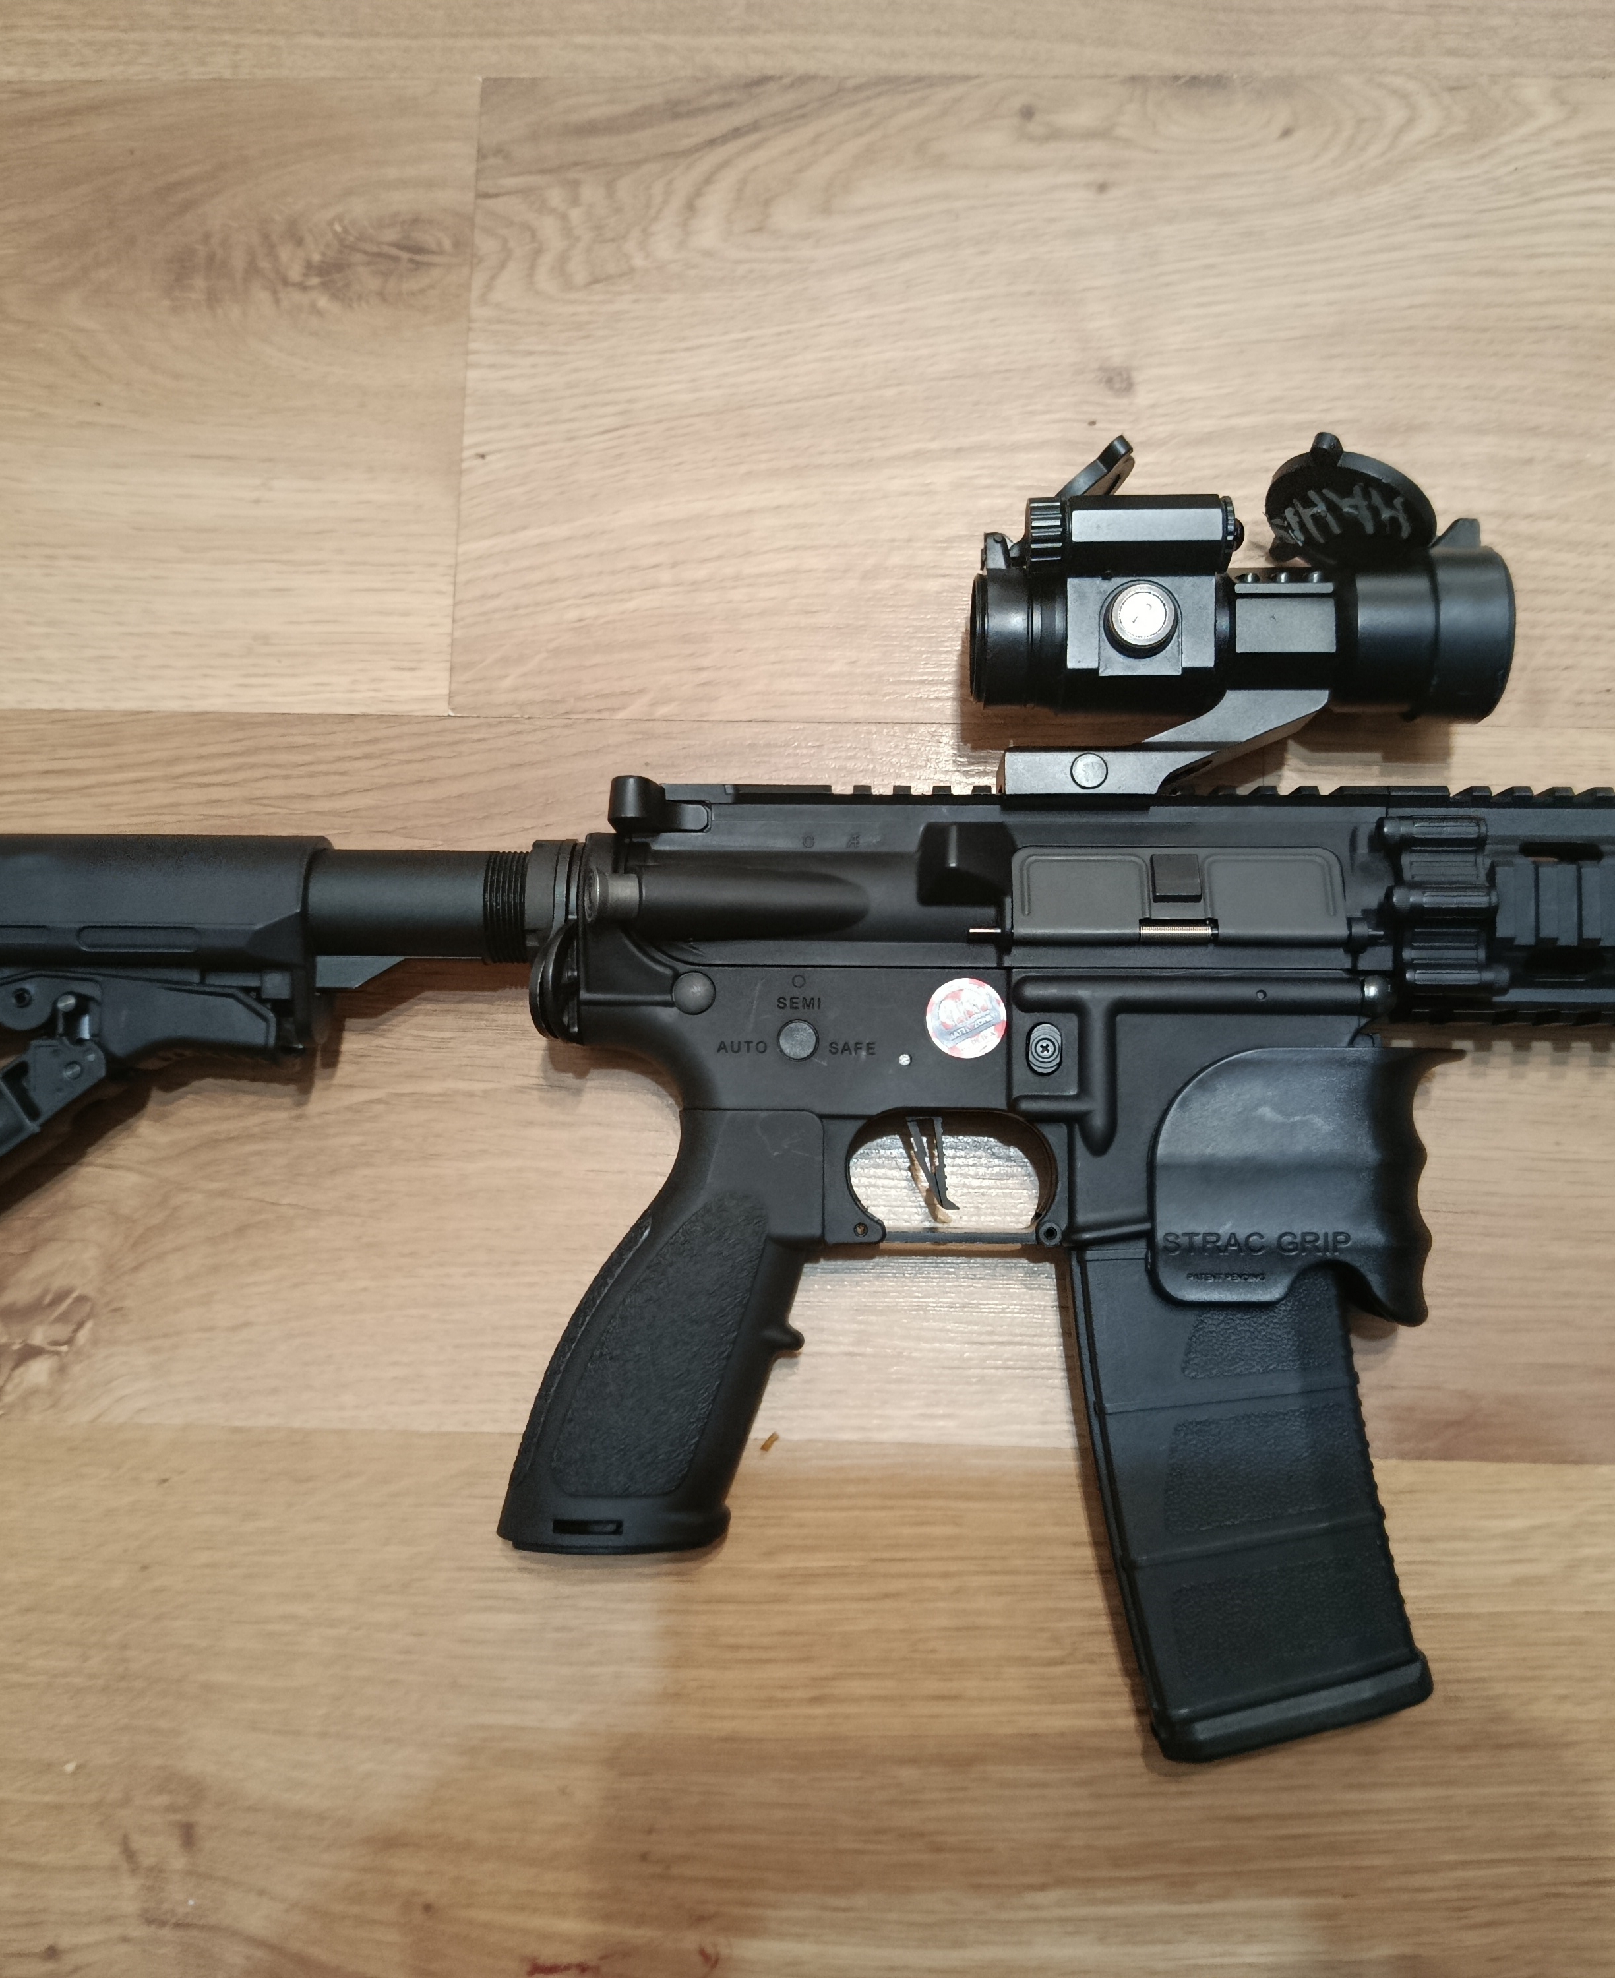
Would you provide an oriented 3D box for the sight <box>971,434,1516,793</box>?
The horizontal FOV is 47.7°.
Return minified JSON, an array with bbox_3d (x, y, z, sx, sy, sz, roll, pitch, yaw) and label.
[{"bbox_3d":[0.112,-0.097,0.474,0.140,0.054,0.097,1,82,2],"label":"sight"}]

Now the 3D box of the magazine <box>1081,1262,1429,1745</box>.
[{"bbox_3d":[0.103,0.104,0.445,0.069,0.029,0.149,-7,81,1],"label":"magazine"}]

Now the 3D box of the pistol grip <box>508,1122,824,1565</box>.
[{"bbox_3d":[-0.031,0.084,0.453,0.060,0.036,0.120,14,82,4],"label":"pistol grip"}]

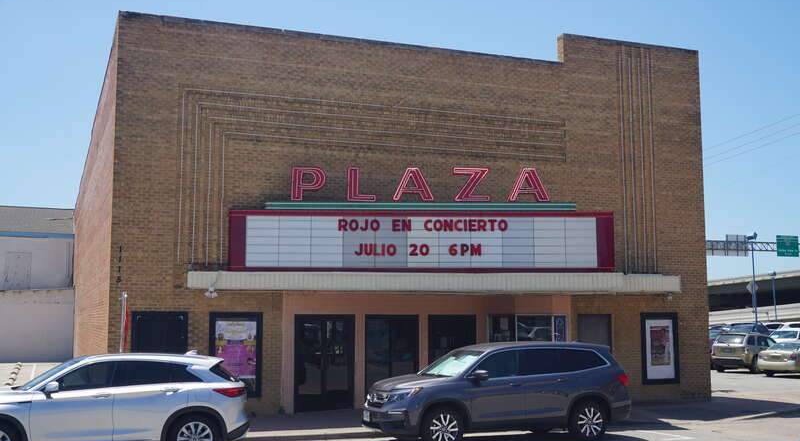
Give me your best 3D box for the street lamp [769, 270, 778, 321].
[{"bbox_3d":[42.218,9.455,97.549,0.900,7.536,0.450,0,-6,0],"label":"street lamp"}]

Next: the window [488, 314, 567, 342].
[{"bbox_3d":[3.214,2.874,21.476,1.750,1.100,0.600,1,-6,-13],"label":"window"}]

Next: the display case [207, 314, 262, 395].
[{"bbox_3d":[-3.489,2.860,18.422,1.138,1.798,0.120,2,-7,-20],"label":"display case"}]

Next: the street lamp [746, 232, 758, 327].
[{"bbox_3d":[24.977,4.989,60.817,0.750,8.258,0.400,0,-6,0],"label":"street lamp"}]

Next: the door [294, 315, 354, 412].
[{"bbox_3d":[-1.661,3.180,19.329,1.545,2.132,0.100,4,-7,-34],"label":"door"}]

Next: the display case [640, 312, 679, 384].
[{"bbox_3d":[6.678,3.284,22.197,1.145,1.824,0.120,2,-7,-20],"label":"display case"}]

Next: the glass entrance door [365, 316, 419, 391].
[{"bbox_3d":[-0.173,3.288,20.327,1.516,2.132,0.100,4,-7,-34],"label":"glass entrance door"}]

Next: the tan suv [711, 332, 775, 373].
[{"bbox_3d":[16.350,6.120,40.400,4.720,1.740,1.870,6,-9,-43],"label":"tan suv"}]

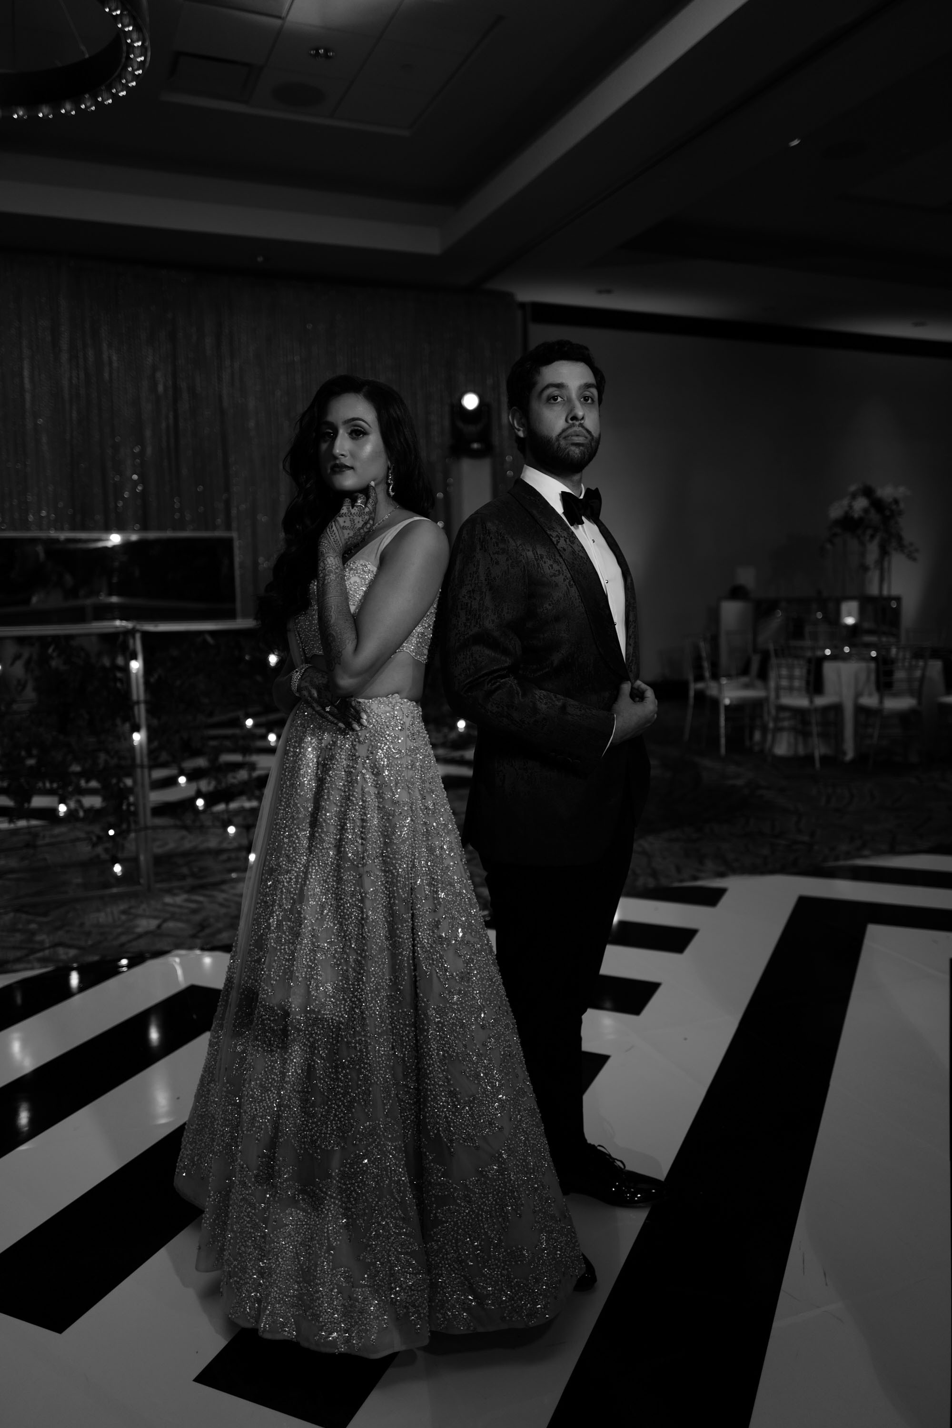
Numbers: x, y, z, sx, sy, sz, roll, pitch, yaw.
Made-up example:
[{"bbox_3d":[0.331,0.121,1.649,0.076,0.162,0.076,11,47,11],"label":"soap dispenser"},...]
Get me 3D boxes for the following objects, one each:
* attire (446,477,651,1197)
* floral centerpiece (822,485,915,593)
[{"bbox_3d":[0.154,0.281,2.262,0.390,1.515,0.530,3,8,32],"label":"attire"},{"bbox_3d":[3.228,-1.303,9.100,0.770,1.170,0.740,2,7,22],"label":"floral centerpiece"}]

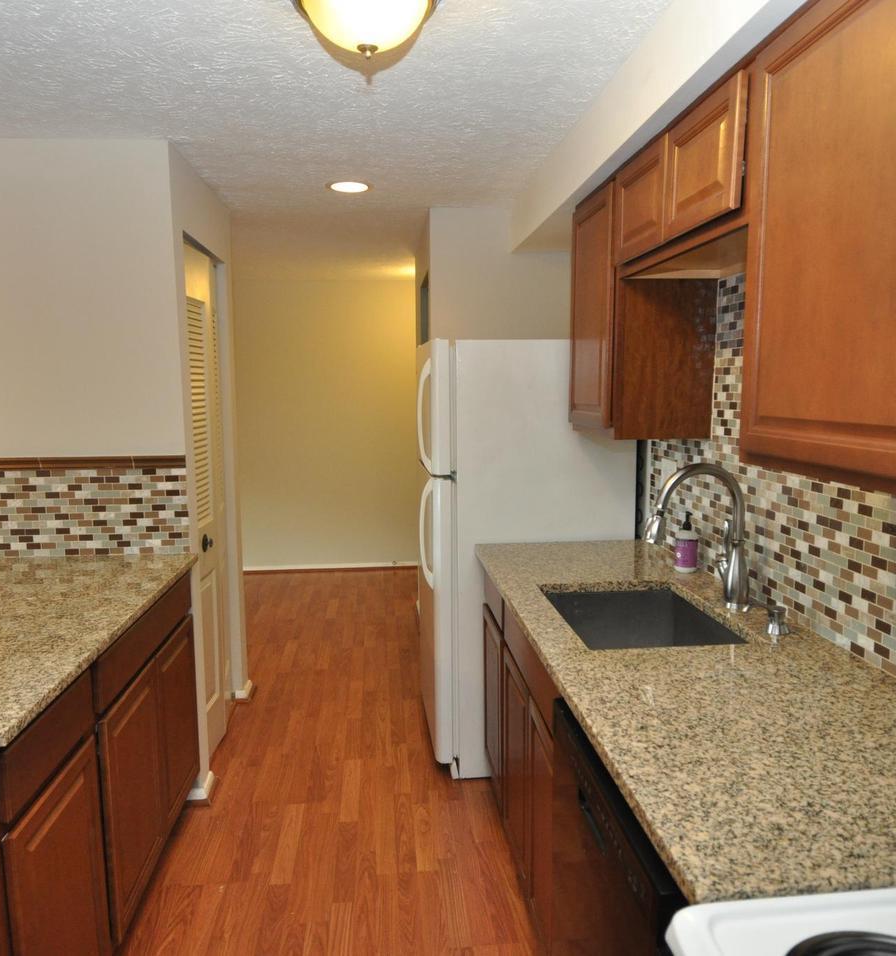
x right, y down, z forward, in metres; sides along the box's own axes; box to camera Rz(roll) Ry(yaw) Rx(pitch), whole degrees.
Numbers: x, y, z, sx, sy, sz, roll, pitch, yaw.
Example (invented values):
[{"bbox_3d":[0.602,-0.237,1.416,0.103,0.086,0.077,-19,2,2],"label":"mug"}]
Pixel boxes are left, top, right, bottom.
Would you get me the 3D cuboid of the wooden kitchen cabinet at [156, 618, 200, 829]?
[{"bbox_3d":[-1.143,0.784,2.298,0.575,0.570,0.430,-1,7,-6],"label":"wooden kitchen cabinet"}]

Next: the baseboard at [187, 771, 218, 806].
[{"bbox_3d":[-0.906,1.133,2.670,0.082,0.069,0.190,-1,7,-6],"label":"baseboard"}]

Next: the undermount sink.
[{"bbox_3d":[0.477,0.453,1.841,0.405,0.200,0.530,-1,7,-6],"label":"undermount sink"}]

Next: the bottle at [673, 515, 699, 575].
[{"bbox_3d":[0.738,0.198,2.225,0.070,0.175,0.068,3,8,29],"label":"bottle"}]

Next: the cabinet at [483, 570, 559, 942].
[{"bbox_3d":[0.489,0.774,2.156,0.625,0.882,1.090,-1,7,-6],"label":"cabinet"}]

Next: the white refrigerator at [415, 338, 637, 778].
[{"bbox_3d":[0.266,0.281,3.019,0.810,1.649,0.730,-1,7,-6],"label":"white refrigerator"}]

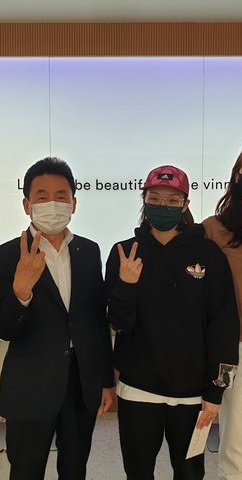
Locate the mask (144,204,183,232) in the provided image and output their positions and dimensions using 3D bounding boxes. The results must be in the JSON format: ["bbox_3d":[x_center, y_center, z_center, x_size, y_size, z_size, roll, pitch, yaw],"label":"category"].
[{"bbox_3d":[0.144,-0.073,1.630,0.140,0.100,0.085,4,4,11],"label":"mask"}]

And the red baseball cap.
[{"bbox_3d":[0.155,-0.211,1.680,0.165,0.115,0.245,6,10,12],"label":"red baseball cap"}]

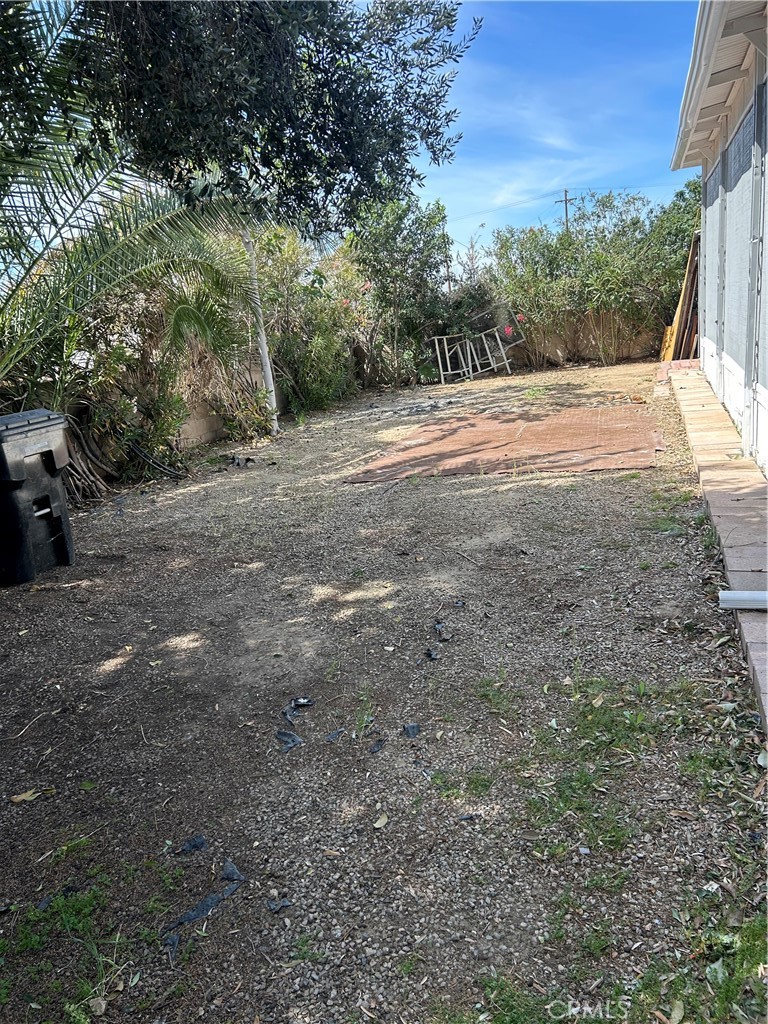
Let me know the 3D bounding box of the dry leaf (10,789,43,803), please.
[{"bbox_3d":[-1.193,0.953,2.568,0.087,0.020,0.058,-16,18,-37],"label":"dry leaf"}]

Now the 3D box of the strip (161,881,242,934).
[{"bbox_3d":[-0.468,1.032,2.003,0.045,0.025,0.246,7,19,38],"label":"strip"}]

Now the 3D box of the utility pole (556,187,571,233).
[{"bbox_3d":[18.239,-25.890,76.422,2.200,11.329,0.300,-1,15,14],"label":"utility pole"}]

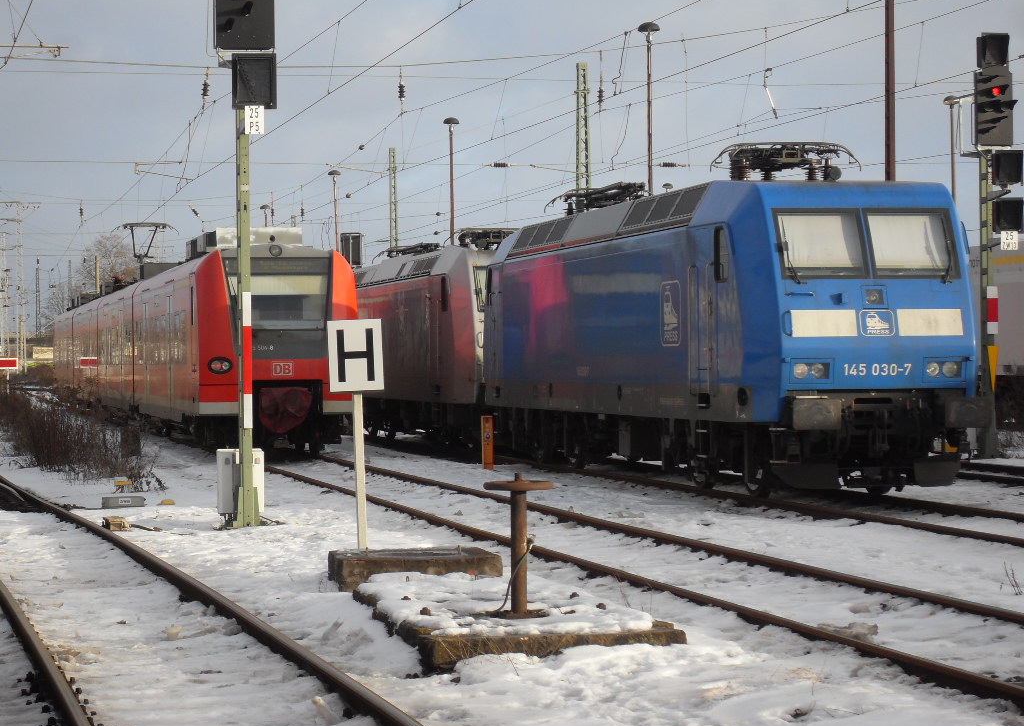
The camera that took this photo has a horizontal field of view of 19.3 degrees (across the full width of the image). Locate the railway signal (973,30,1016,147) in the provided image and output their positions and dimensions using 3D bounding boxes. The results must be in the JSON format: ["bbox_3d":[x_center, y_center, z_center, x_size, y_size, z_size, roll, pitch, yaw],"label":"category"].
[{"bbox_3d":[8.454,-4.777,52.700,0.660,1.980,0.480,-1,0,-11],"label":"railway signal"}]

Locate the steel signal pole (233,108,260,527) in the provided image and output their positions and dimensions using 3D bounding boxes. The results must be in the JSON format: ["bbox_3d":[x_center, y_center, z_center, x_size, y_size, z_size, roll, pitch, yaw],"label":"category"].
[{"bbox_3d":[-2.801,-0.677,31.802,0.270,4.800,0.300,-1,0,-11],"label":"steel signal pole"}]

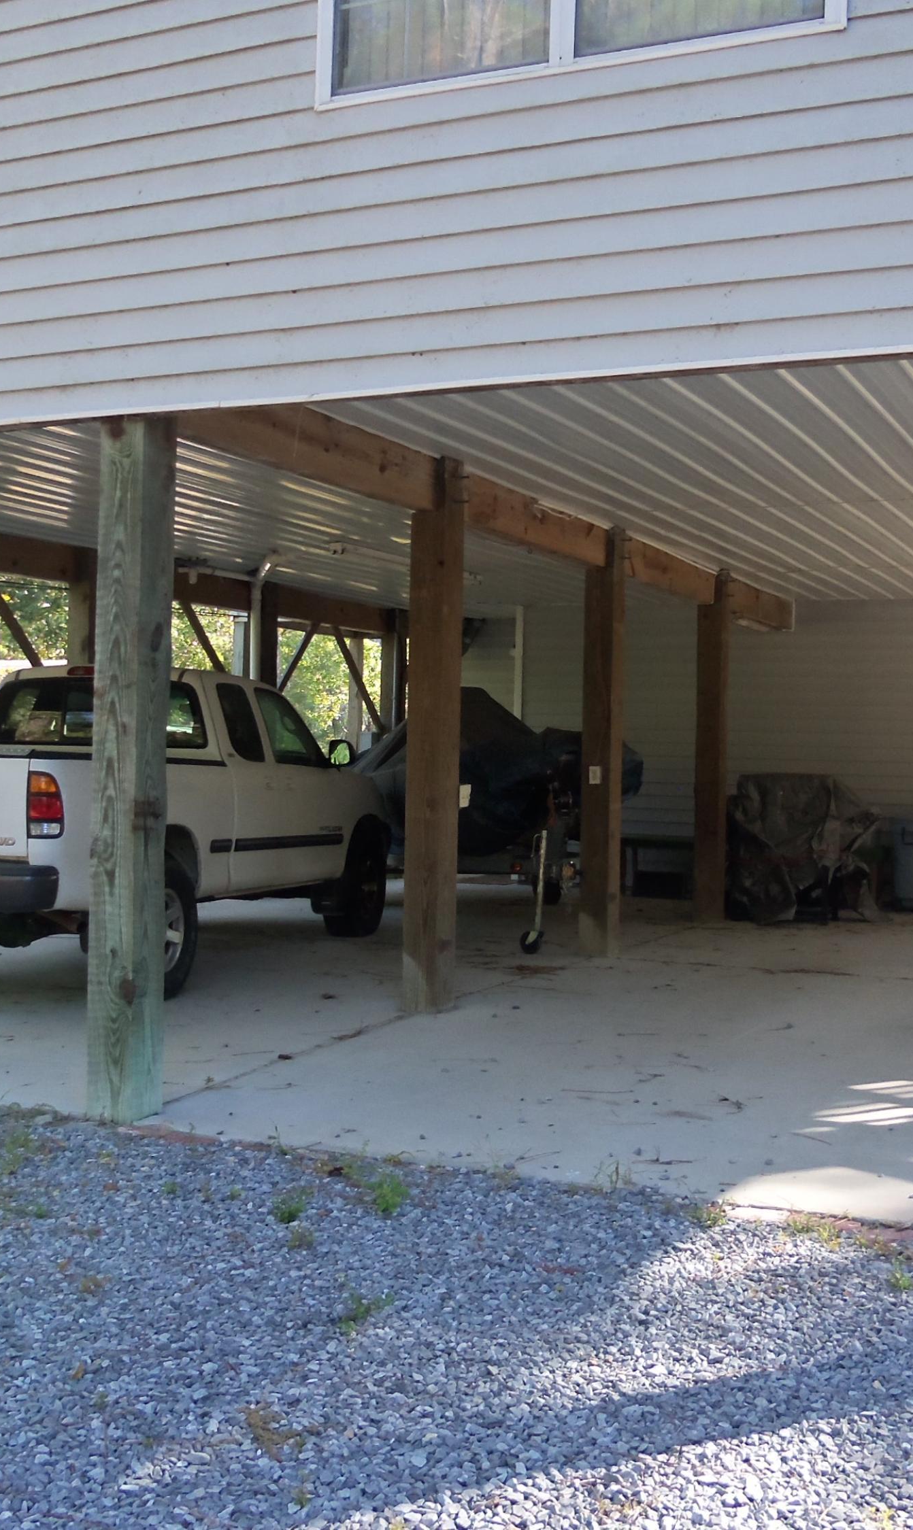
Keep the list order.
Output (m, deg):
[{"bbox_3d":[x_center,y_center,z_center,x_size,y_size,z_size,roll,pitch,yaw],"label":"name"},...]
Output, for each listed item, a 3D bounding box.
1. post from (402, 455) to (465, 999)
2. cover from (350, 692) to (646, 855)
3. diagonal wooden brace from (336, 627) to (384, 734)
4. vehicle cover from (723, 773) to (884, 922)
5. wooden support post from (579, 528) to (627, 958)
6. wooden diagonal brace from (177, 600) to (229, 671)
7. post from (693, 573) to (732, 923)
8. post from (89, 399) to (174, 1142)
[{"bbox_3d":[-0.125,-0.147,8.654,0.200,2.867,0.200,1,1,25],"label":"post"},{"bbox_3d":[0.366,0.070,13.862,1.900,1.440,4.100,1,0,-10],"label":"cover"},{"bbox_3d":[-0.968,-0.858,16.891,0.045,0.090,1.497,1,-44,25],"label":"diagonal wooden brace"},{"bbox_3d":[2.893,0.679,13.690,1.100,1.210,0.750,1,0,25],"label":"vehicle cover"},{"bbox_3d":[0.980,-0.148,11.135,0.200,2.867,0.200,1,1,25],"label":"wooden support post"},{"bbox_3d":[-2.110,-0.920,14.770,0.090,0.140,1.588,1,-41,25],"label":"wooden diagonal brace"},{"bbox_3d":[2.104,-0.149,13.608,0.200,2.867,0.200,1,1,25],"label":"post"},{"bbox_3d":[-1.206,-0.023,6.120,0.200,2.621,0.200,1,1,25],"label":"post"}]

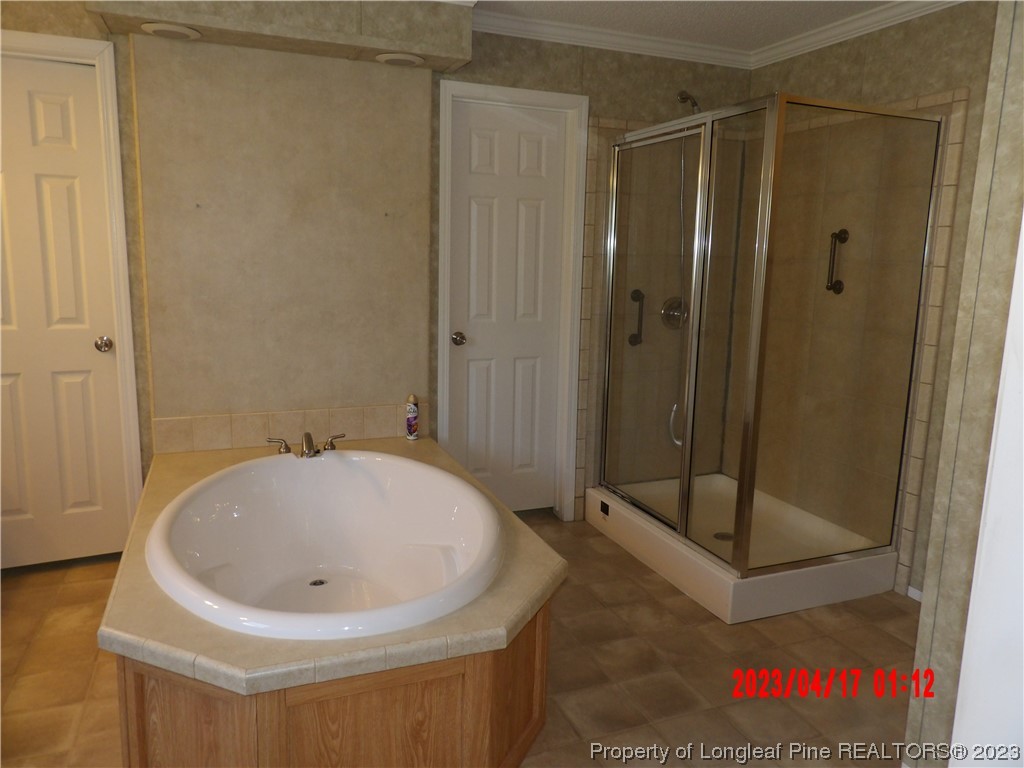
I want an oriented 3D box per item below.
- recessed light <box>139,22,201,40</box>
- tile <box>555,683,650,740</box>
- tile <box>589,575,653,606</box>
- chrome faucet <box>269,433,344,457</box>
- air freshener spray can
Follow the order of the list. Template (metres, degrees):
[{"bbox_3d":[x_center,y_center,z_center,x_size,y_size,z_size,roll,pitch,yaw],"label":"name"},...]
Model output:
[{"bbox_3d":[-1.271,-1.312,2.656,0.207,0.021,0.207,-3,11,-21],"label":"recessed light"},{"bbox_3d":[0.277,1.013,2.203,0.210,0.010,0.210,-3,11,-21],"label":"tile"},{"bbox_3d":[0.452,0.879,2.988,0.210,0.010,0.210,-3,11,-21],"label":"tile"},{"bbox_3d":[-0.862,0.254,2.989,0.315,0.088,0.184,-3,11,-21],"label":"chrome faucet"},{"bbox_3d":[-0.461,0.152,3.303,0.053,0.207,0.053,1,10,0],"label":"air freshener spray can"}]

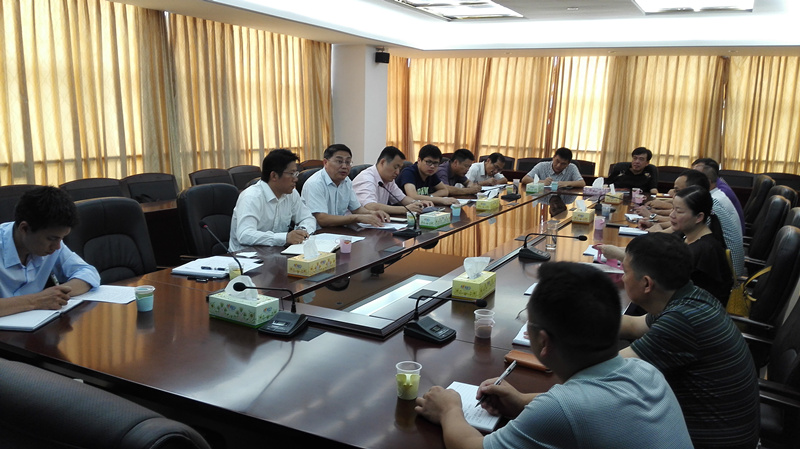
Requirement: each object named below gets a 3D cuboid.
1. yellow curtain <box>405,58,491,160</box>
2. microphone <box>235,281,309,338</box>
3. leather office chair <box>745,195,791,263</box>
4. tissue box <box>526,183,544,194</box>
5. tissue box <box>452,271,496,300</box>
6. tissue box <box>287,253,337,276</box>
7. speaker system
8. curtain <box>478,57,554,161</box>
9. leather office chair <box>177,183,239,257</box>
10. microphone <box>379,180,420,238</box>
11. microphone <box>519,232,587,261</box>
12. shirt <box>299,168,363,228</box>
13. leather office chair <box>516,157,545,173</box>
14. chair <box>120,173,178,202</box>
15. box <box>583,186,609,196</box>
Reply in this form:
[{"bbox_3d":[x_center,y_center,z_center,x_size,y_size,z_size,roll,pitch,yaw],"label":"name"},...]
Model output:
[{"bbox_3d":[0.720,-1.545,9.944,1.510,2.425,0.150,7,12,28],"label":"yellow curtain"},{"bbox_3d":[-0.415,0.254,1.910,0.135,0.220,0.325,6,11,25],"label":"microphone"},{"bbox_3d":[2.095,0.335,3.912,0.700,1.110,0.640,7,12,28],"label":"leather office chair"},{"bbox_3d":[1.328,-0.352,5.810,0.115,0.072,0.220,6,12,28],"label":"tissue box"},{"bbox_3d":[0.307,0.245,2.429,0.115,0.072,0.220,6,11,24],"label":"tissue box"},{"bbox_3d":[-0.400,0.182,2.723,0.115,0.072,0.220,6,11,25],"label":"tissue box"},{"bbox_3d":[-0.233,-2.256,8.056,0.175,0.135,0.140,-2,19,-17],"label":"speaker system"},{"bbox_3d":[1.785,-1.401,9.383,1.140,2.399,0.150,7,12,28],"label":"curtain"},{"bbox_3d":[-1.018,0.317,3.724,0.700,1.110,0.640,11,15,42],"label":"leather office chair"},{"bbox_3d":[-0.015,-0.107,4.038,0.330,0.340,0.135,7,12,28],"label":"microphone"},{"bbox_3d":[0.889,0.122,3.416,0.366,0.152,0.130,5,11,18],"label":"microphone"},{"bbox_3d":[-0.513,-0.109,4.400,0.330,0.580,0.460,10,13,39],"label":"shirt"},{"bbox_3d":[1.863,-0.495,8.649,0.580,0.960,0.600,7,12,28],"label":"leather office chair"},{"bbox_3d":[-2.056,0.016,5.329,0.600,0.960,0.580,7,12,28],"label":"chair"},{"bbox_3d":[1.873,-0.316,5.651,0.220,0.072,0.115,5,11,21],"label":"box"}]

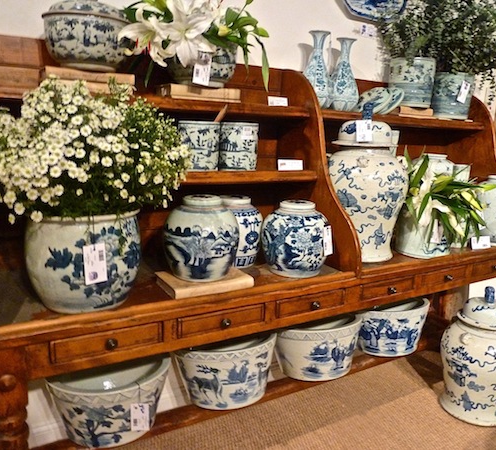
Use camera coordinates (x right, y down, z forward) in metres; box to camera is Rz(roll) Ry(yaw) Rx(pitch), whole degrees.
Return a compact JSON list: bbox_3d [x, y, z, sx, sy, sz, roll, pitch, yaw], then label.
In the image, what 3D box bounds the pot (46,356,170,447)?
[{"bbox_3d":[-0.522,0.633,1.658,0.442,0.259,0.442,-4,12,-30],"label":"pot"}]

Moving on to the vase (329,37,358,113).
[{"bbox_3d":[0.435,-0.644,1.896,0.107,0.308,0.107,1,10,0],"label":"vase"}]

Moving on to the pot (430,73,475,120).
[{"bbox_3d":[1.197,-0.738,2.569,0.227,0.280,0.227,2,10,0],"label":"pot"}]

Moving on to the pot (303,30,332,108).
[{"bbox_3d":[0.332,-0.718,2.060,0.132,0.360,0.132,2,10,0],"label":"pot"}]

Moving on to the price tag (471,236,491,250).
[{"bbox_3d":[1.077,0.085,2.001,0.103,0.057,0.012,-2,10,-17],"label":"price tag"}]

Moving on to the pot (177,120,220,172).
[{"bbox_3d":[-0.204,-0.328,1.810,0.173,0.196,0.173,2,10,0],"label":"pot"}]

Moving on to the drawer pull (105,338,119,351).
[{"bbox_3d":[-0.406,0.356,1.288,0.034,0.034,0.033,-4,12,-30],"label":"drawer pull"}]

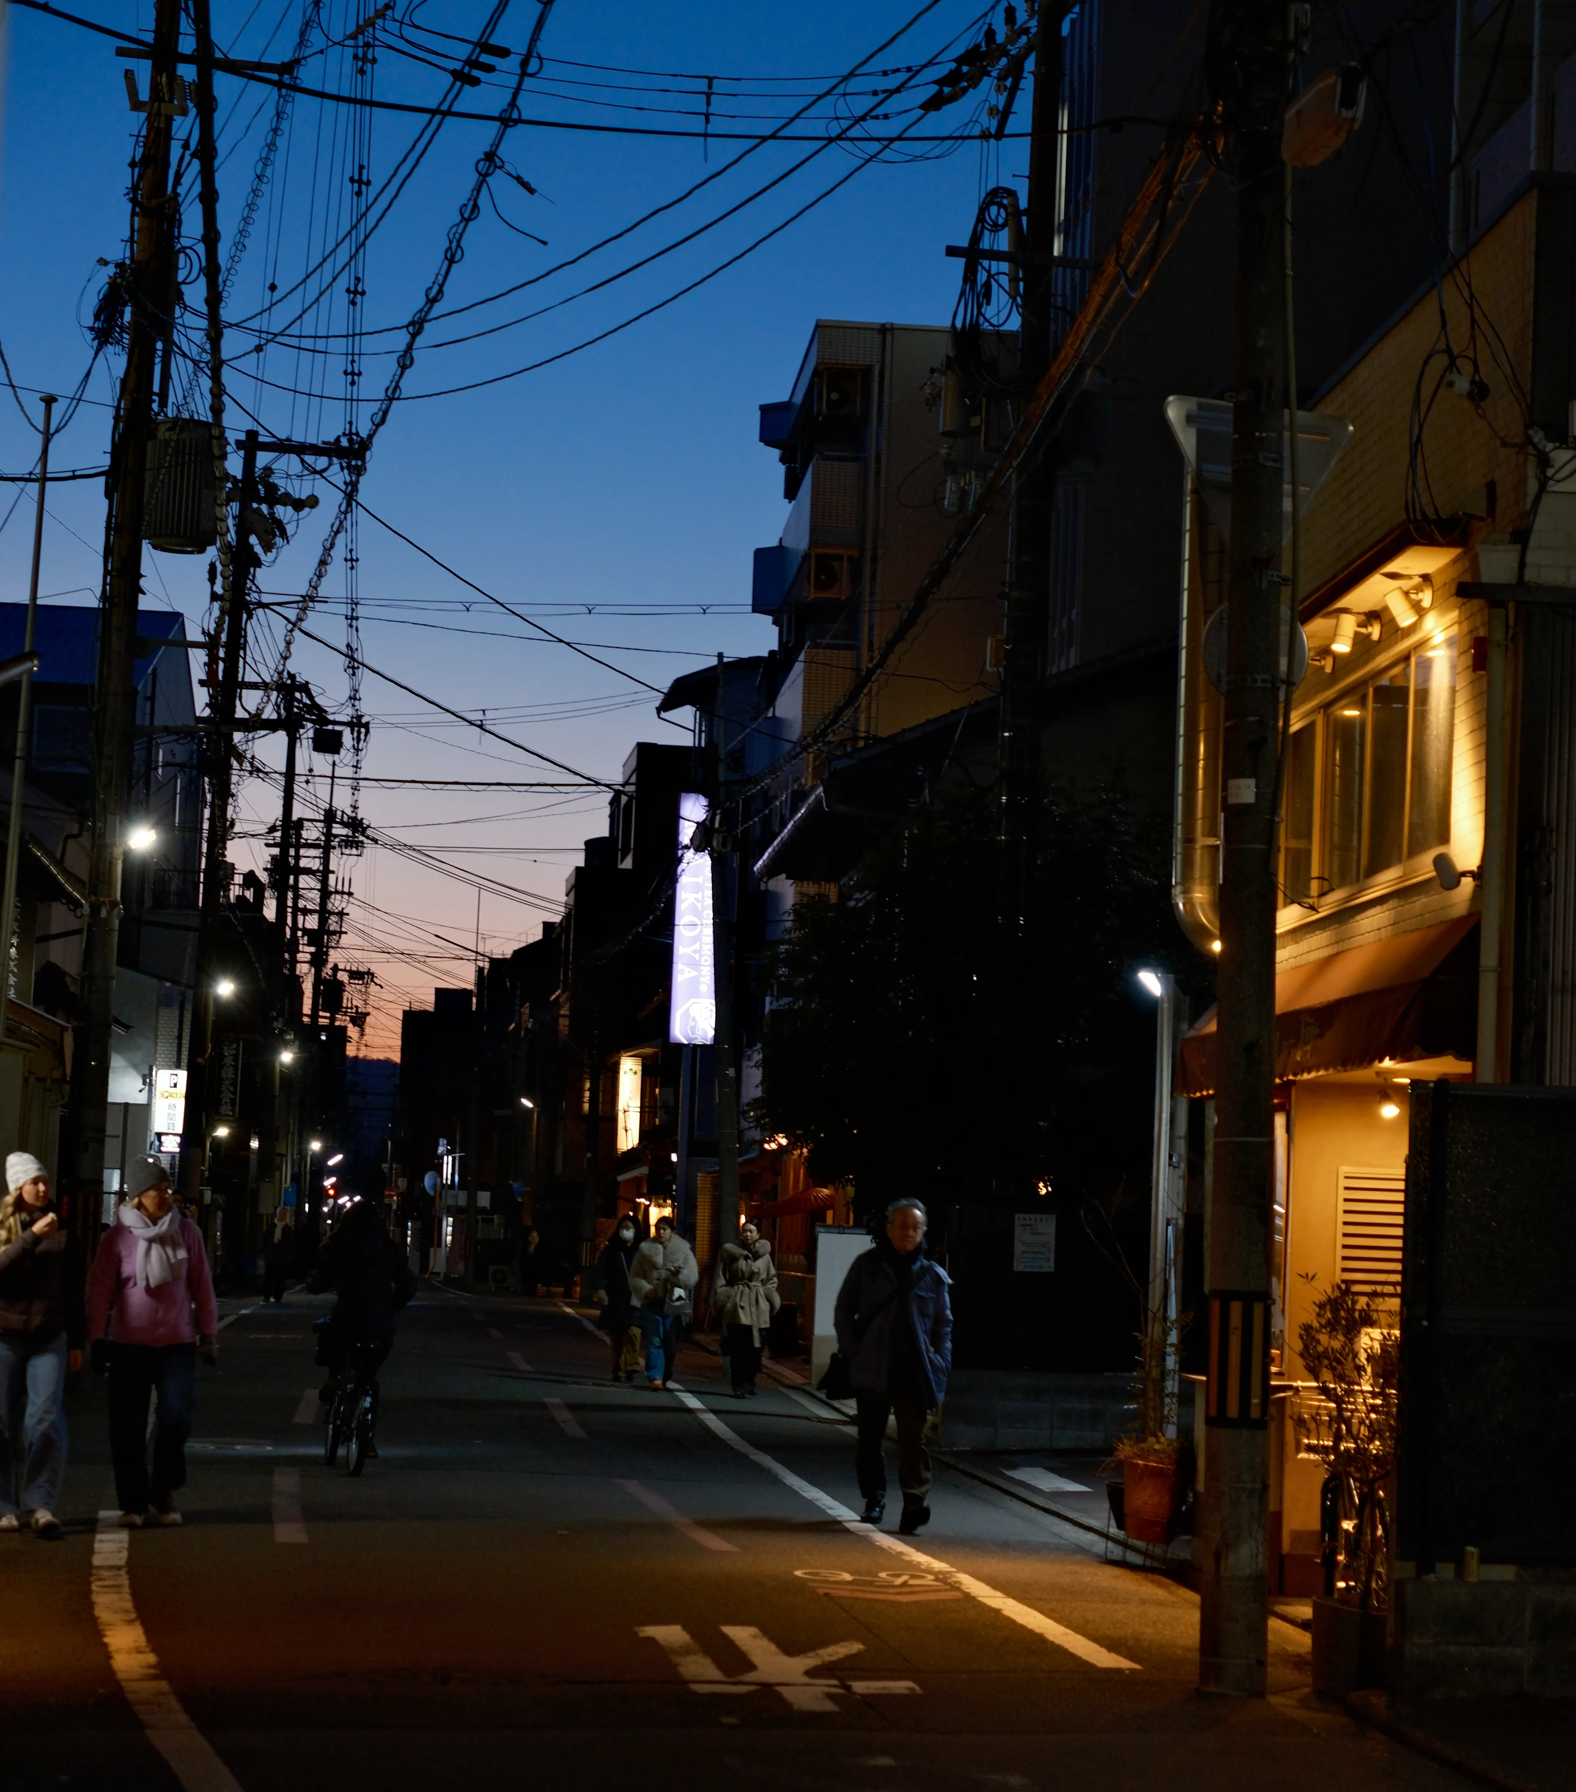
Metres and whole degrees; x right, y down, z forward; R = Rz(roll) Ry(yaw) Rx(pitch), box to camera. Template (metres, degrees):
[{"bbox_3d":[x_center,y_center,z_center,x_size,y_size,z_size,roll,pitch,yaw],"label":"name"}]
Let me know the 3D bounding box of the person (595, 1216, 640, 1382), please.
[{"bbox_3d":[-1.545,3.765,33.876,0.470,1.560,0.400,3,-5,-6],"label":"person"}]

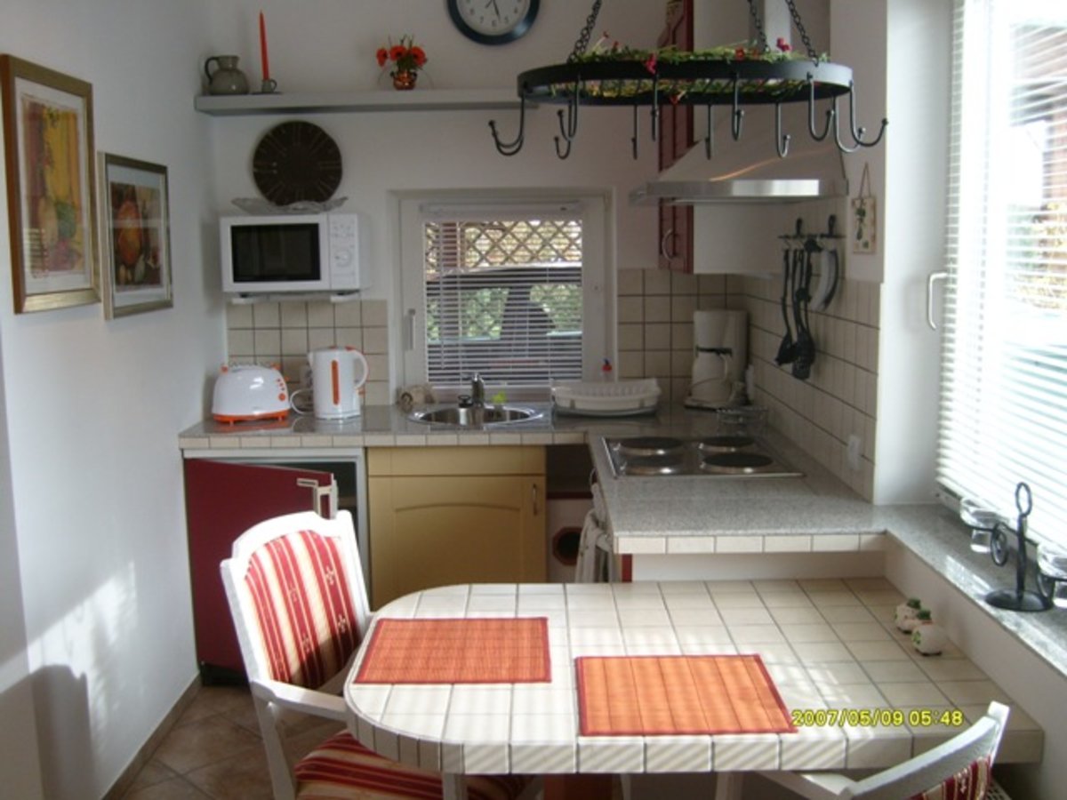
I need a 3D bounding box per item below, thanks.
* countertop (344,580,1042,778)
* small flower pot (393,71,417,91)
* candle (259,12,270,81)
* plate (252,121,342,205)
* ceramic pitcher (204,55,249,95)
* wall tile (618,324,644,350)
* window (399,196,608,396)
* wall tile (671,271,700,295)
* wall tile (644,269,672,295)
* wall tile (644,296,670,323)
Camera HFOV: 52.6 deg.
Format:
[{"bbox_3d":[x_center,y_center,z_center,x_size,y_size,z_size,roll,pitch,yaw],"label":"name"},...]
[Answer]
[{"bbox_3d":[0.229,0.483,2.011,1.090,0.054,0.755,-1,8,0],"label":"countertop"},{"bbox_3d":[-0.459,-1.135,3.866,0.085,0.086,0.080,-1,8,0],"label":"small flower pot"},{"bbox_3d":[-0.972,-1.280,3.897,0.023,0.241,0.023,-1,8,0],"label":"candle"},{"bbox_3d":[-0.880,-0.871,4.017,0.336,0.327,0.030,-1,8,0],"label":"plate"},{"bbox_3d":[-1.111,-1.172,3.918,0.169,0.152,0.142,0,8,6],"label":"ceramic pitcher"},{"bbox_3d":[0.377,-0.243,4.155,0.101,0.102,0.010,-1,8,0],"label":"wall tile"},{"bbox_3d":[-0.117,-0.409,4.276,0.833,0.797,0.090,-1,8,0],"label":"window"},{"bbox_3d":[0.577,-0.450,4.103,0.102,0.102,0.012,-1,8,0],"label":"wall tile"},{"bbox_3d":[0.473,-0.449,4.103,0.102,0.102,0.012,-1,8,0],"label":"wall tile"},{"bbox_3d":[0.474,-0.346,4.119,0.102,0.102,0.012,-1,8,0],"label":"wall tile"}]

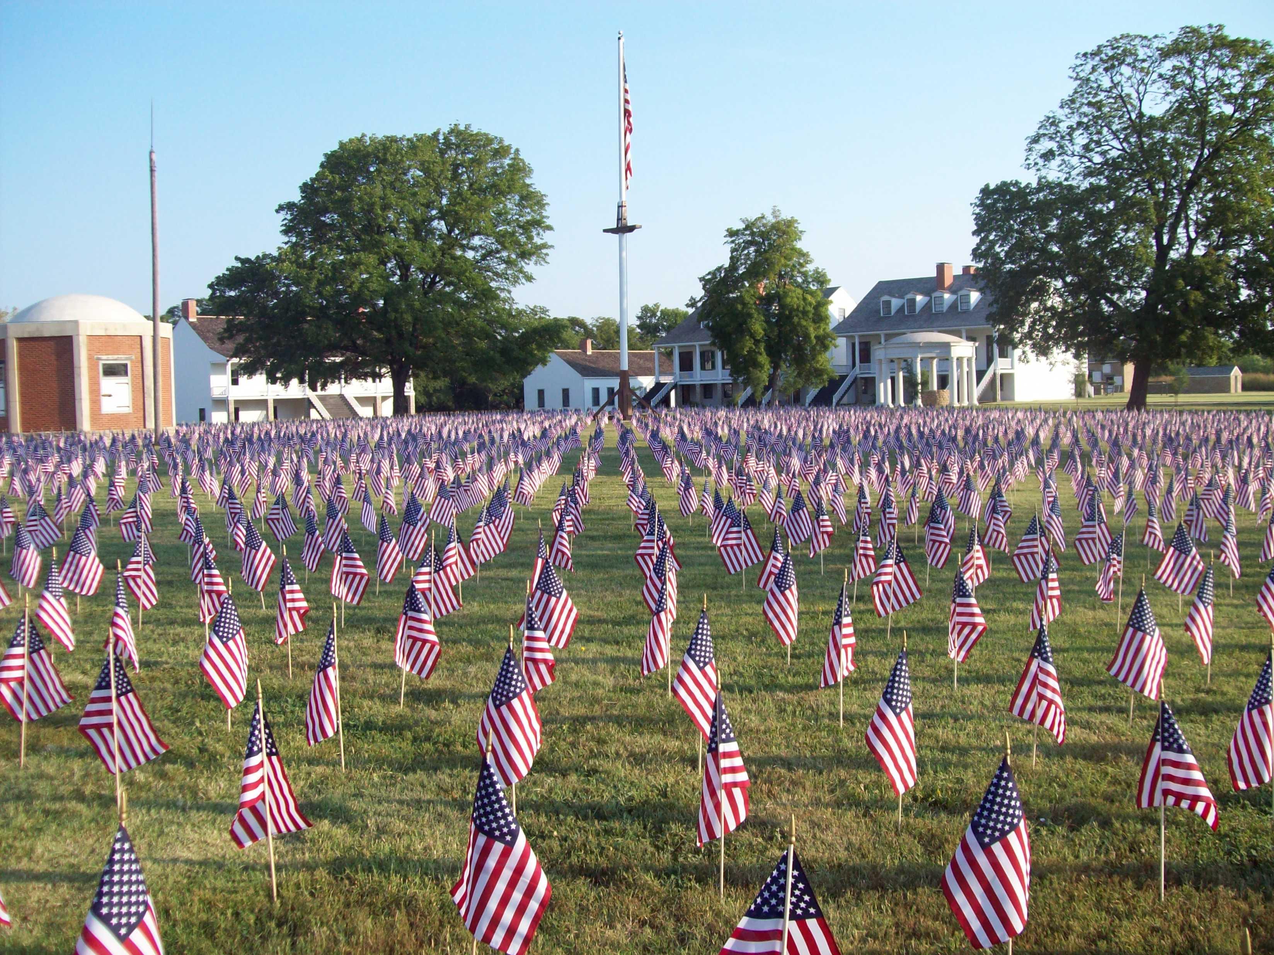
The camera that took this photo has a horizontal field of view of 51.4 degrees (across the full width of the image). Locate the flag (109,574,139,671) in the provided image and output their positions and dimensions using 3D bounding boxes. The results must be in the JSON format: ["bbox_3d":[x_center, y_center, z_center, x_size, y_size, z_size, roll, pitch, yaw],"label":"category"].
[{"bbox_3d":[-2.699,0.764,6.970,0.157,0.508,0.140,-2,4,-21],"label":"flag"}]

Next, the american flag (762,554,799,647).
[{"bbox_3d":[0.768,0.659,7.100,0.200,0.500,0.140,0,4,4],"label":"american flag"}]

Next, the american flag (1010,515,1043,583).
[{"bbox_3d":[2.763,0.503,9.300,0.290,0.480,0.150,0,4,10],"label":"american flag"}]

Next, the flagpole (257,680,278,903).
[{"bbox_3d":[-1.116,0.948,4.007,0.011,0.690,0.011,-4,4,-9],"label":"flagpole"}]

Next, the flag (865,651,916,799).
[{"bbox_3d":[0.898,0.866,4.686,0.179,0.524,0.150,0,4,11],"label":"flag"}]

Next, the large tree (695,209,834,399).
[{"bbox_3d":[9.170,-12.239,95.000,9.900,14.500,9.500,-1,4,3],"label":"large tree"}]

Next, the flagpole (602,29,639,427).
[{"bbox_3d":[-0.600,-11.583,61.387,1.700,17.900,1.400,3,5,43],"label":"flagpole"}]

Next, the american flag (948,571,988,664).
[{"bbox_3d":[1.695,0.708,6.784,0.188,0.474,0.140,0,4,7],"label":"american flag"}]

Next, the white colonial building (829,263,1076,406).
[{"bbox_3d":[27.100,-12.300,112.400,12.500,11.500,17.000,-4,5,-39],"label":"white colonial building"}]

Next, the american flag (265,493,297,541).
[{"bbox_3d":[-3.438,0.385,12.800,0.300,0.470,0.150,-1,4,-9],"label":"american flag"}]

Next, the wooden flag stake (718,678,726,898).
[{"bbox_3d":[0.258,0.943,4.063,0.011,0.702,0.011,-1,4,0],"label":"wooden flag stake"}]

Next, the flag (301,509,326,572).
[{"bbox_3d":[-2.597,0.507,10.621,0.192,0.511,0.150,-2,4,-14],"label":"flag"}]

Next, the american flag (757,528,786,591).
[{"bbox_3d":[0.886,0.541,8.735,0.185,0.412,0.140,0,4,3],"label":"american flag"}]

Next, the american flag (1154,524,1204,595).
[{"bbox_3d":[3.640,0.545,8.900,0.348,0.495,0.140,1,4,22],"label":"american flag"}]

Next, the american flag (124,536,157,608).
[{"bbox_3d":[-3.306,0.633,8.820,0.232,0.503,0.140,-2,4,-21],"label":"american flag"}]

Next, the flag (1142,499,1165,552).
[{"bbox_3d":[4.234,0.383,10.850,0.200,0.450,0.140,0,4,13],"label":"flag"}]

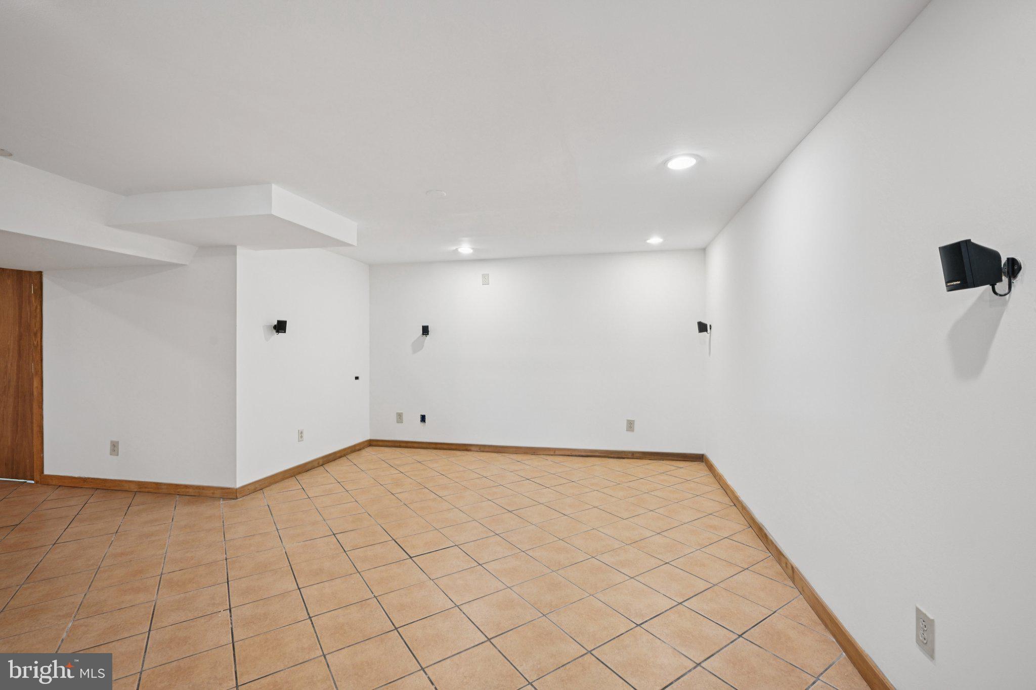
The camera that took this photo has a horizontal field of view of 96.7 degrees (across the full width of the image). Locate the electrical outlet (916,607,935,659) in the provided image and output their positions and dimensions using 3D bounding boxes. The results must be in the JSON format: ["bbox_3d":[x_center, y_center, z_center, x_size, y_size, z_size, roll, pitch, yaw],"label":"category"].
[{"bbox_3d":[1.272,0.897,1.439,0.007,0.123,0.079,0,0,12],"label":"electrical outlet"}]

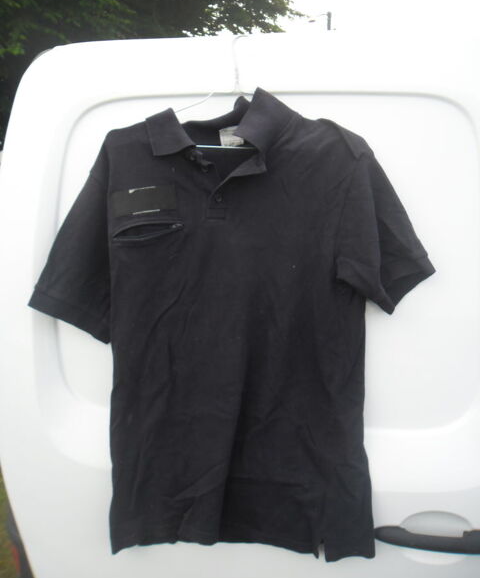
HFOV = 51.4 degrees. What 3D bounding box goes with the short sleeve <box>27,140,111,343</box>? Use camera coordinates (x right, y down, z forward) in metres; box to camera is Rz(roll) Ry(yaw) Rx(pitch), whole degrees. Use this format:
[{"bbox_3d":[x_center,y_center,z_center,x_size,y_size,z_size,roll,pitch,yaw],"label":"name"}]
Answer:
[{"bbox_3d":[-0.295,-0.082,0.860,0.135,0.335,0.080,0,3,3],"label":"short sleeve"}]

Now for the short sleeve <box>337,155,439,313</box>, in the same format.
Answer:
[{"bbox_3d":[0.245,-0.095,0.840,0.165,0.265,0.090,0,3,3],"label":"short sleeve"}]

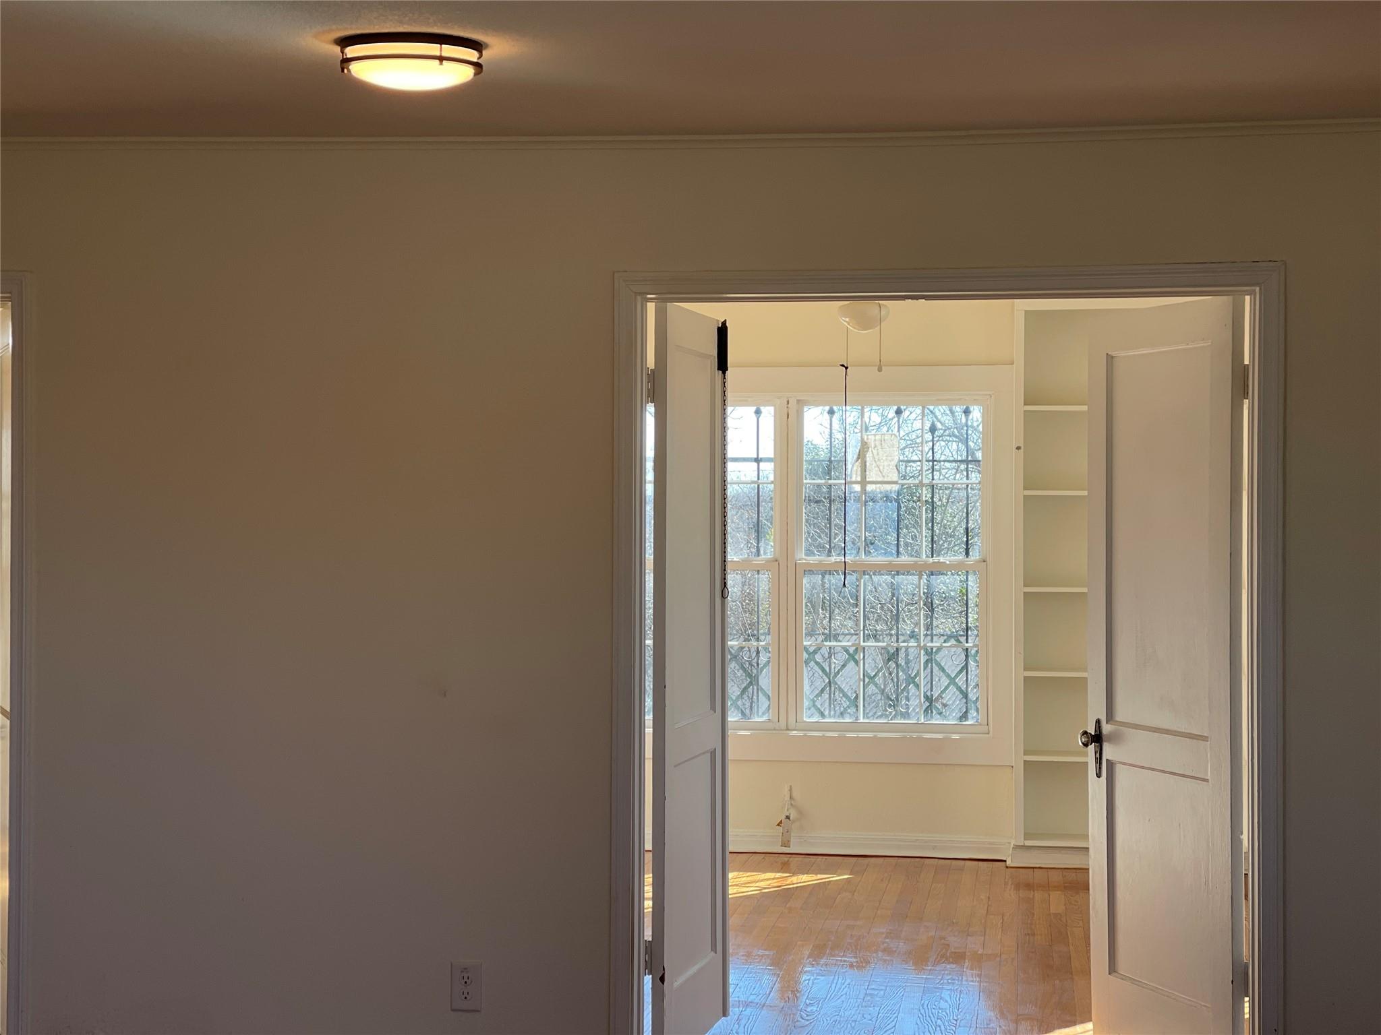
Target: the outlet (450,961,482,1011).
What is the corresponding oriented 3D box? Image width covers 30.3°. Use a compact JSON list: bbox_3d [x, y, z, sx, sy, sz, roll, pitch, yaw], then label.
[{"bbox_3d":[-0.583,1.221,6.634,0.079,0.126,0.009,0,0,7],"label":"outlet"}]

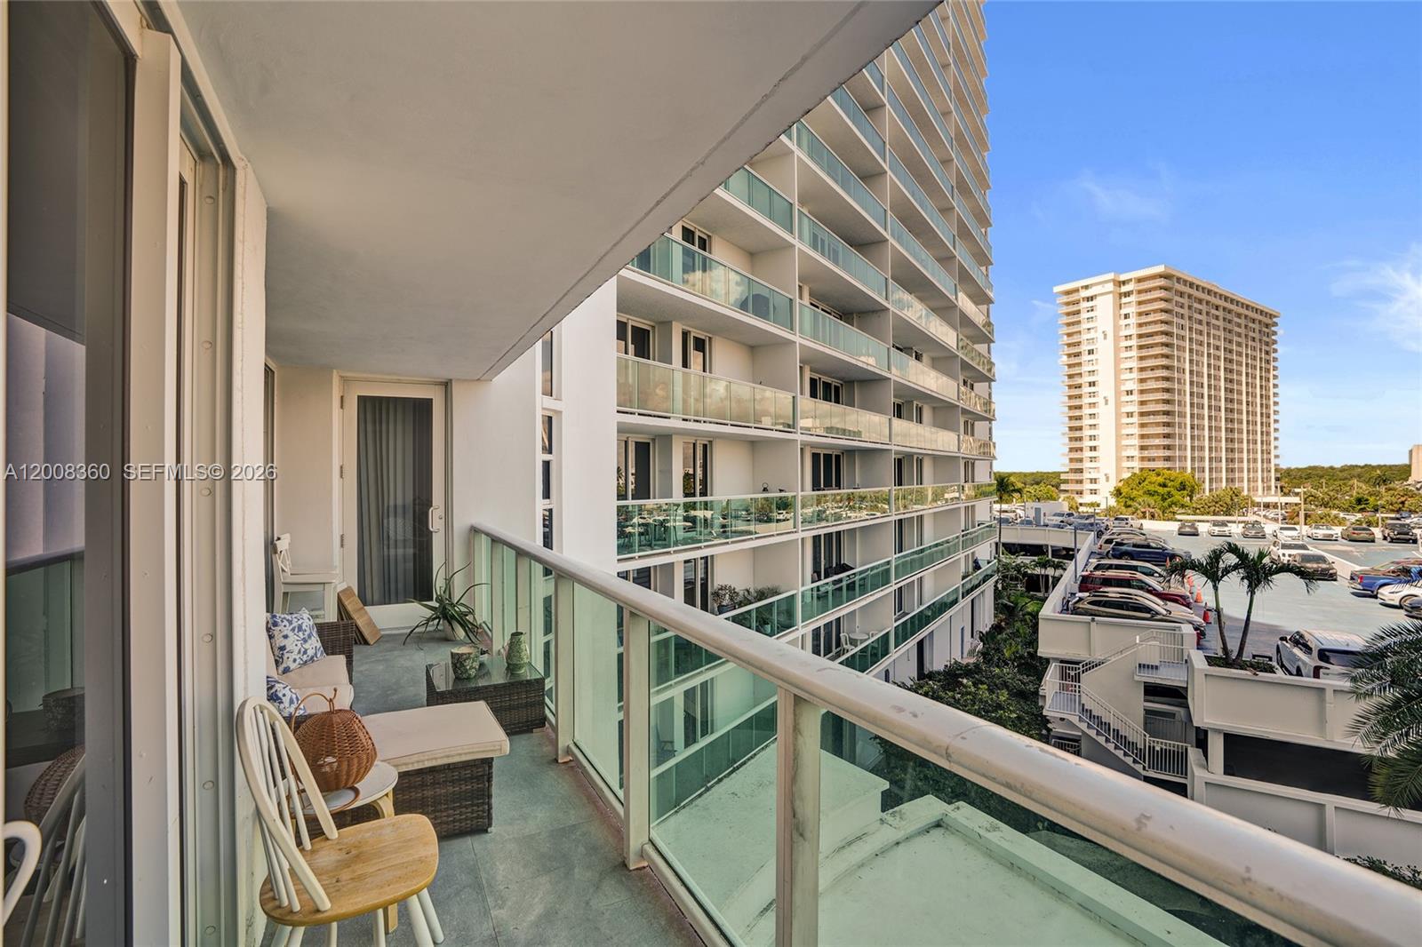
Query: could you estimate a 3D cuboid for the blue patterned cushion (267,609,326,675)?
[{"bbox_3d":[-2.600,1.035,3.940,0.130,0.370,0.370,-20,-2,4],"label":"blue patterned cushion"}]

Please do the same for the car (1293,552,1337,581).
[{"bbox_3d":[41.760,6.390,43.730,1.830,1.450,4.700,0,0,34],"label":"car"}]

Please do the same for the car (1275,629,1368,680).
[{"bbox_3d":[20.260,6.160,20.660,1.950,1.780,4.950,0,0,34],"label":"car"}]

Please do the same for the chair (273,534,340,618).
[{"bbox_3d":[-3.490,1.047,5.459,0.450,1.010,0.440,0,0,-24],"label":"chair"}]

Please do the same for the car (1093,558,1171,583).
[{"bbox_3d":[25.030,6.160,37.200,4.950,1.800,1.930,0,0,34],"label":"car"}]

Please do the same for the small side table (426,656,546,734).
[{"bbox_3d":[-1.399,1.372,3.893,0.590,0.320,0.600,0,0,-28],"label":"small side table"}]

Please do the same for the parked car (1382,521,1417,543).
[{"bbox_3d":[72.200,6.100,66.200,1.900,1.870,4.600,0,0,34],"label":"parked car"}]

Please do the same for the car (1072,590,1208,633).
[{"bbox_3d":[17.643,5.783,26.300,4.650,1.620,1.850,-1,0,34],"label":"car"}]

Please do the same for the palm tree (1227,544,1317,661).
[{"bbox_3d":[19.600,4.550,22.100,2.500,4.300,2.500,0,0,34],"label":"palm tree"}]

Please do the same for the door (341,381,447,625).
[{"bbox_3d":[-3.070,0.310,6.150,0.940,2.400,0.080,0,0,-27],"label":"door"}]

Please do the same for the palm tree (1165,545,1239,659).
[{"bbox_3d":[14.440,3.759,18.600,1.950,3.250,1.950,-1,0,34],"label":"palm tree"}]

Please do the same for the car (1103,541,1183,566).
[{"bbox_3d":[31.523,5.806,45.500,4.850,1.700,1.920,-1,0,34],"label":"car"}]

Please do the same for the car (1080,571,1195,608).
[{"bbox_3d":[22.050,6.180,32.930,4.950,1.800,1.940,0,0,34],"label":"car"}]

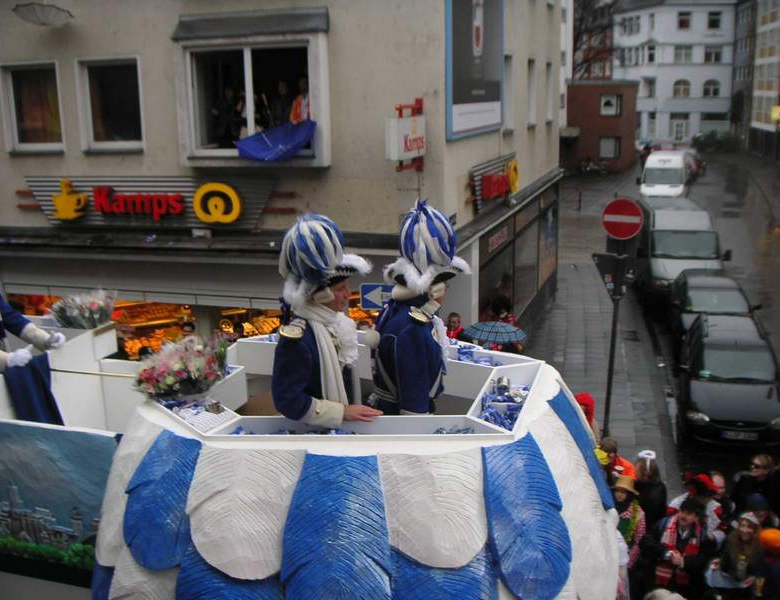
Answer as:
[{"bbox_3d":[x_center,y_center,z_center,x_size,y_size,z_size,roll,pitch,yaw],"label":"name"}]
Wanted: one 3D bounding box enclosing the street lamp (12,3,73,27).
[{"bbox_3d":[-4.986,-4.103,12.600,0.860,0.290,0.860,3,14,18],"label":"street lamp"}]

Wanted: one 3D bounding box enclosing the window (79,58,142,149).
[{"bbox_3d":[-4.441,-3.083,14.007,1.132,1.465,0.160,3,14,18],"label":"window"}]

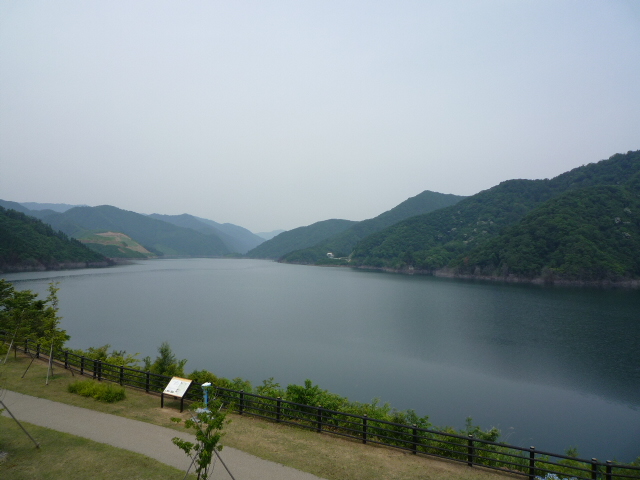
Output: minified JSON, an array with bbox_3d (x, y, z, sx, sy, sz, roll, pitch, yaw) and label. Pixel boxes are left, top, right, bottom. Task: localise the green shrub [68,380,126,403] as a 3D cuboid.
[{"bbox_3d":[-11.420,7.740,23.700,3.250,0.530,0.900,-1,-1,28],"label":"green shrub"}]

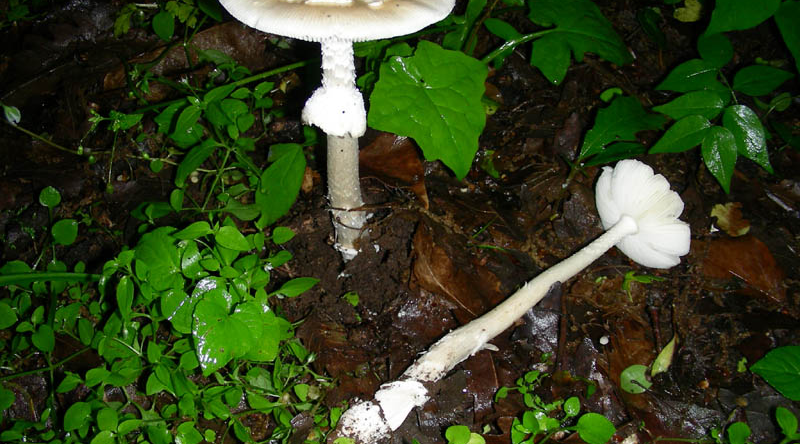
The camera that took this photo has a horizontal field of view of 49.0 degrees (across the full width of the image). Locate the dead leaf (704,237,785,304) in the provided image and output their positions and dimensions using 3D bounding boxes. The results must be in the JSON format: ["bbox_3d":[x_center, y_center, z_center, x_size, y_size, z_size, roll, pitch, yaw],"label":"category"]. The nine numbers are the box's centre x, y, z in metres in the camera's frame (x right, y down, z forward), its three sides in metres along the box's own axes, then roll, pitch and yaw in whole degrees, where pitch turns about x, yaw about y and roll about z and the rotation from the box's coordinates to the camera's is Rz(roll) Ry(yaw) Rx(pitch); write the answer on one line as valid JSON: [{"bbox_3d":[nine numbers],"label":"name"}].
[{"bbox_3d":[0.209,0.028,0.533,0.044,0.008,0.062,-21,44,-23],"label":"dead leaf"}]

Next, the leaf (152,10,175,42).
[{"bbox_3d":[-0.188,-0.156,0.699,0.017,0.004,0.028,-14,74,-13],"label":"leaf"}]

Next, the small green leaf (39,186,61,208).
[{"bbox_3d":[-0.218,-0.015,0.547,0.013,0.003,0.016,-6,64,-15],"label":"small green leaf"}]

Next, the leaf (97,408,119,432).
[{"bbox_3d":[-0.141,0.095,0.423,0.011,0.003,0.013,-31,67,-26],"label":"leaf"}]

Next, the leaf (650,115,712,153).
[{"bbox_3d":[0.184,-0.058,0.575,0.043,0.006,0.021,-25,64,-1],"label":"leaf"}]

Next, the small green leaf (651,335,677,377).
[{"bbox_3d":[0.126,0.063,0.417,0.006,0.005,0.026,29,56,22],"label":"small green leaf"}]

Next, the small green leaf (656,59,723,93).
[{"bbox_3d":[0.176,-0.089,0.541,0.046,0.007,0.029,-17,52,-13],"label":"small green leaf"}]

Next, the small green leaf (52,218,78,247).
[{"bbox_3d":[-0.172,0.005,0.453,0.015,0.002,0.016,24,58,16],"label":"small green leaf"}]

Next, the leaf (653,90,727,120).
[{"bbox_3d":[0.198,-0.080,0.601,0.048,0.006,0.022,-6,66,8],"label":"leaf"}]

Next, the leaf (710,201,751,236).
[{"bbox_3d":[0.186,-0.002,0.495,0.026,0.007,0.024,-31,56,-23],"label":"leaf"}]

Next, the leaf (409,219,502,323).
[{"bbox_3d":[0.035,0.030,0.527,0.045,0.015,0.078,-18,49,-16],"label":"leaf"}]

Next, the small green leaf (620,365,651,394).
[{"bbox_3d":[0.126,0.084,0.468,0.017,0.003,0.018,-24,49,-19],"label":"small green leaf"}]

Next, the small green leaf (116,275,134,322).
[{"bbox_3d":[-0.145,0.041,0.465,0.009,0.004,0.026,-3,65,-13],"label":"small green leaf"}]

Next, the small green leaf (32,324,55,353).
[{"bbox_3d":[-0.191,0.062,0.470,0.011,0.003,0.015,-17,64,-22],"label":"small green leaf"}]

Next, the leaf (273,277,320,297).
[{"bbox_3d":[-0.057,0.036,0.486,0.028,0.004,0.010,-19,57,-16],"label":"leaf"}]

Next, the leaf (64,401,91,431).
[{"bbox_3d":[-0.158,0.095,0.431,0.013,0.004,0.015,-21,65,-23],"label":"leaf"}]

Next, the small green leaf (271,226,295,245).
[{"bbox_3d":[-0.070,0.008,0.519,0.015,0.004,0.011,-15,67,-12],"label":"small green leaf"}]

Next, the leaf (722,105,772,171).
[{"bbox_3d":[0.225,-0.054,0.570,0.025,0.007,0.053,-20,63,3],"label":"leaf"}]

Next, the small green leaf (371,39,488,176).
[{"bbox_3d":[0.019,-0.075,0.588,0.082,0.018,0.095,-23,70,-8],"label":"small green leaf"}]

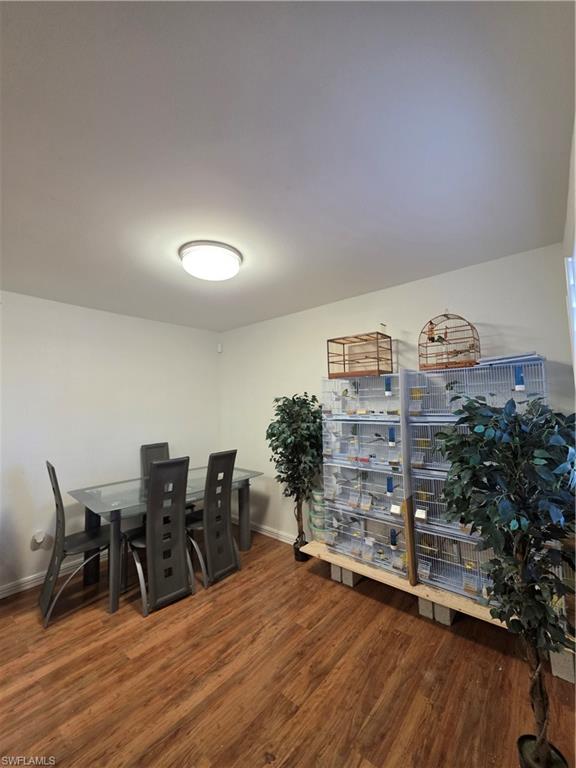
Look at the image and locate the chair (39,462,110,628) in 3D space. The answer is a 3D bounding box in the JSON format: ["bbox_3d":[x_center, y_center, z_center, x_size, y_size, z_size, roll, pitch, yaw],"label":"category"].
[{"bbox_3d":[-1.604,1.122,2.259,0.380,1.045,0.480,-4,-5,42],"label":"chair"}]

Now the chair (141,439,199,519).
[{"bbox_3d":[-1.222,1.157,2.906,0.490,1.045,0.380,-4,-5,40],"label":"chair"}]

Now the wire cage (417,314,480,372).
[{"bbox_3d":[1.069,-0.269,1.922,0.325,0.360,0.180,-4,-5,43],"label":"wire cage"}]

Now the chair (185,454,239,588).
[{"bbox_3d":[-0.729,1.132,2.625,0.490,1.045,0.380,-4,-5,40],"label":"chair"}]

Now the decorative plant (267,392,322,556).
[{"bbox_3d":[0.047,0.864,2.713,0.520,1.565,0.480,-1,-4,0],"label":"decorative plant"}]

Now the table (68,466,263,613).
[{"bbox_3d":[-1.031,1.289,2.672,0.790,0.747,1.470,-4,-5,41],"label":"table"}]

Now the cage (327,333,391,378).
[{"bbox_3d":[0.589,-0.206,2.361,0.431,0.327,0.262,-4,-5,40],"label":"cage"}]

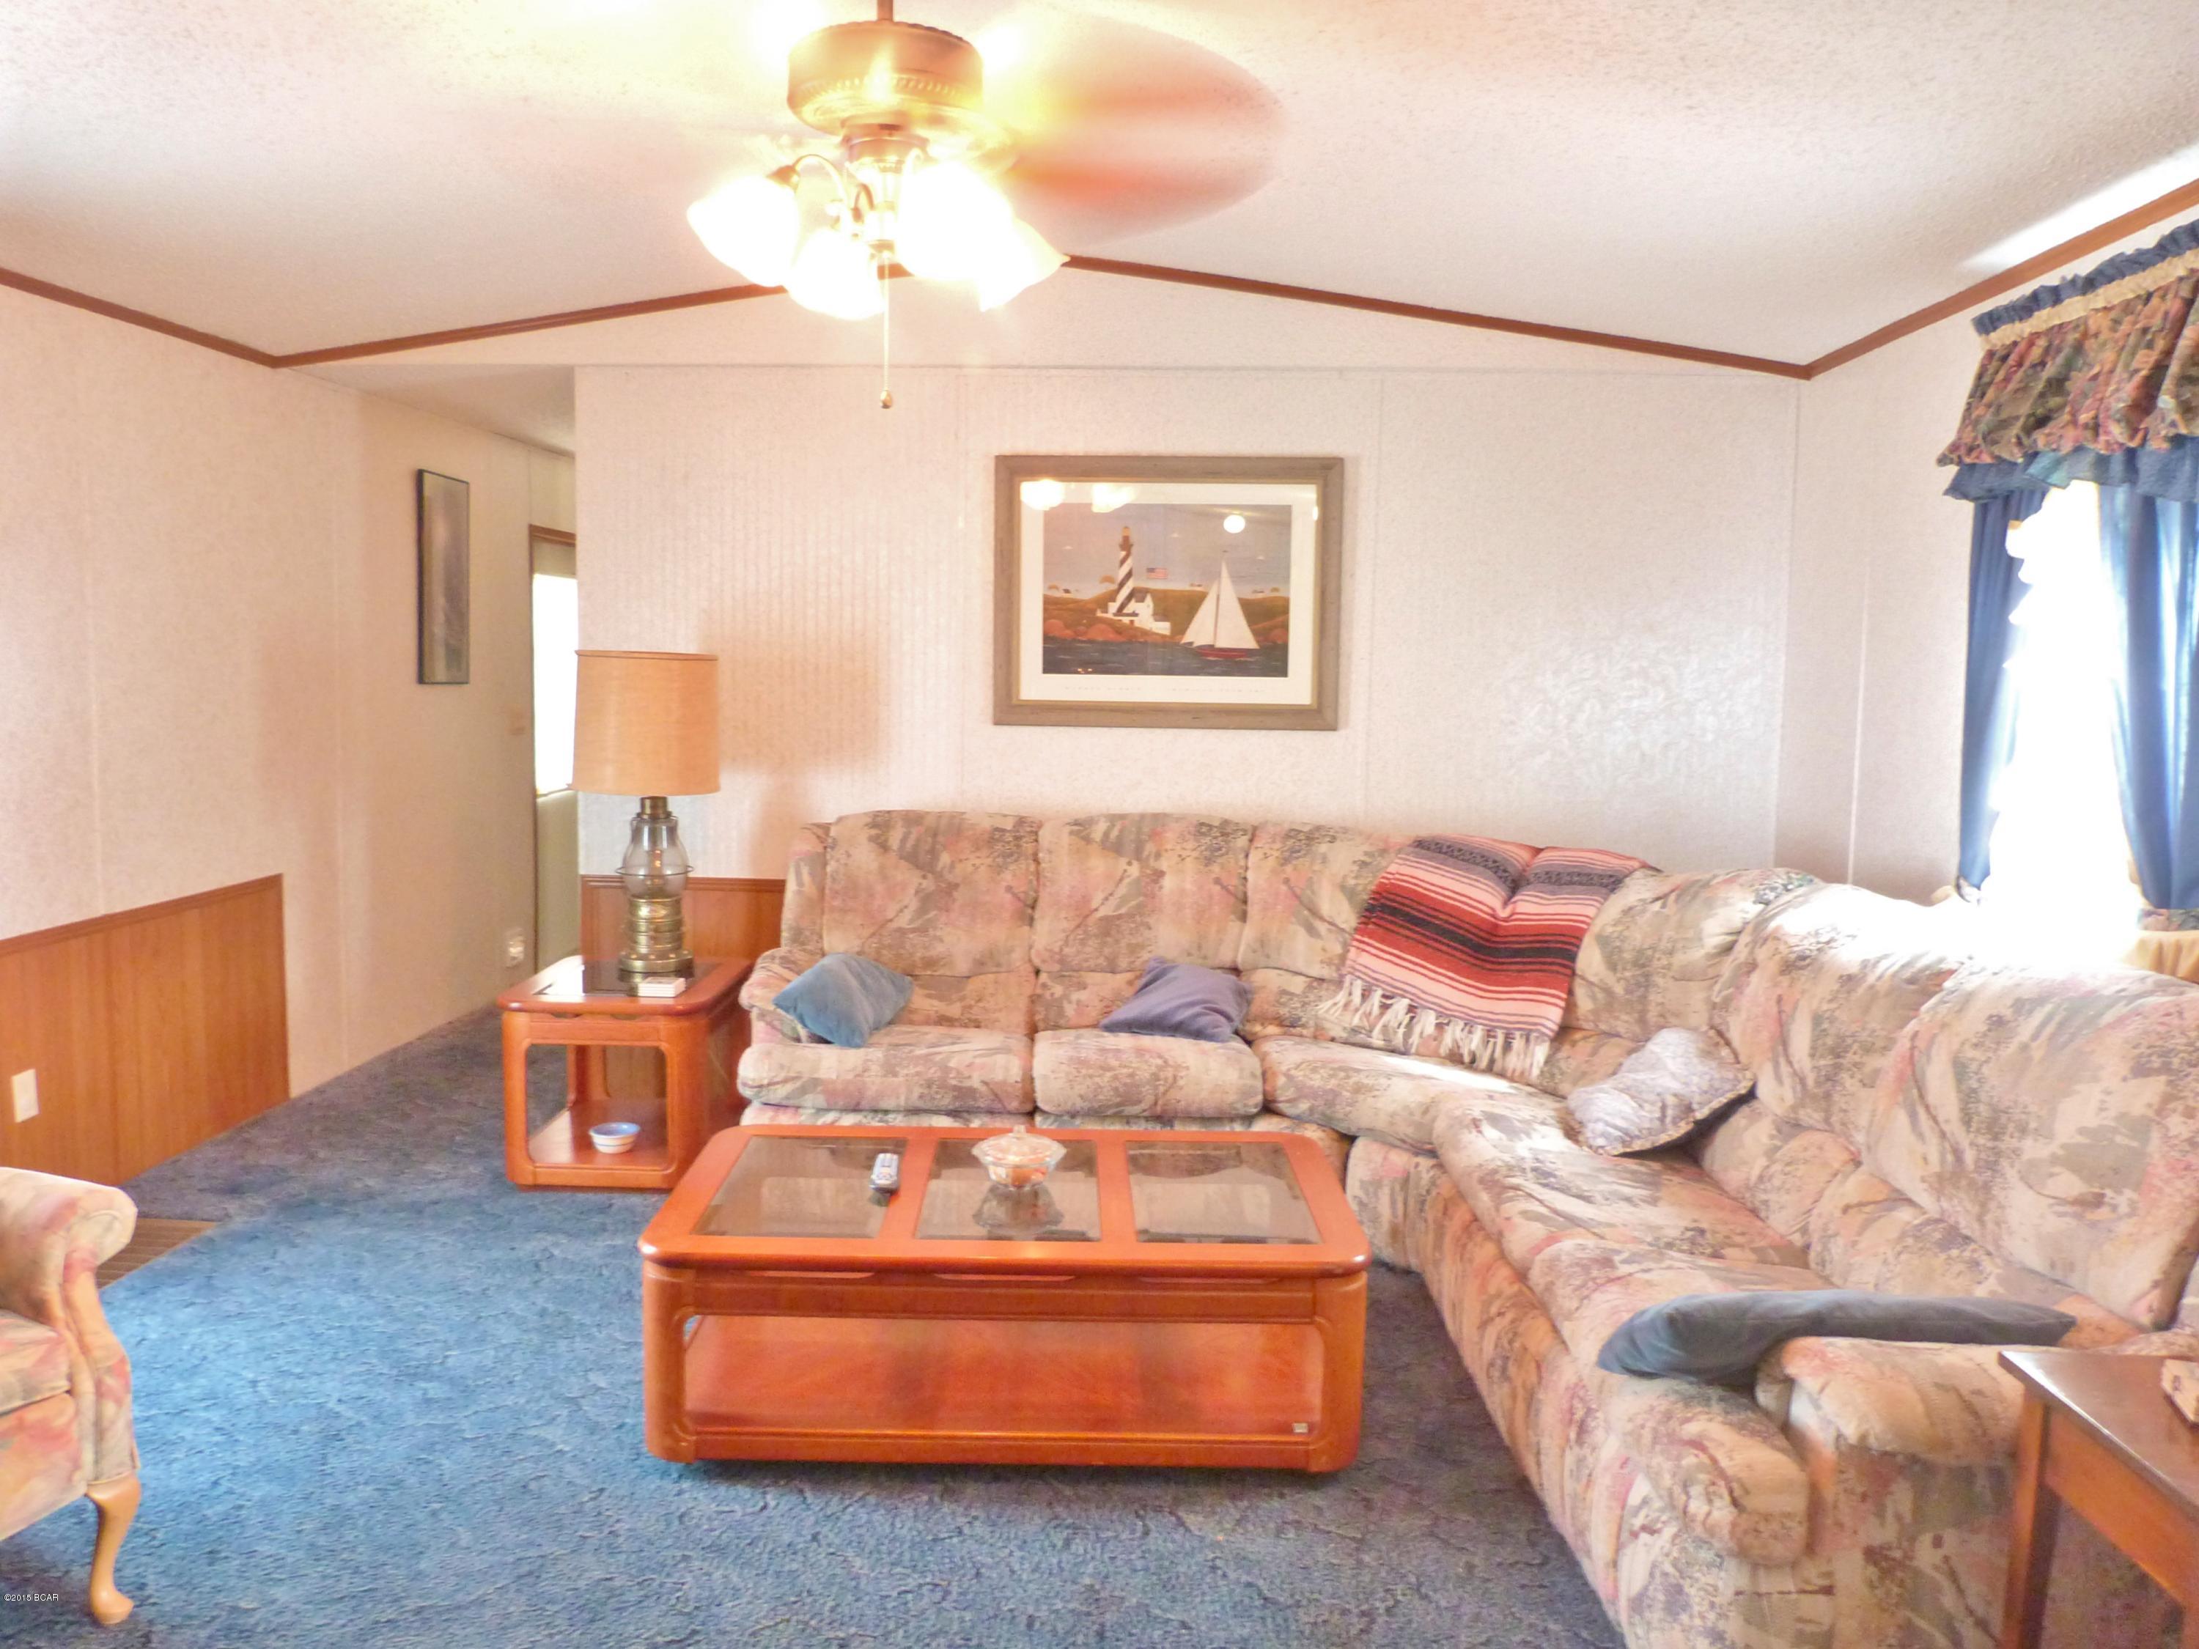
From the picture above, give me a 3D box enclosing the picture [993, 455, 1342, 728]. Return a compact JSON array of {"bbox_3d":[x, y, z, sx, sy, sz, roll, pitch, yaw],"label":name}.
[{"bbox_3d":[0.195,-0.668,4.602,1.001,0.778,0.035,1,6,3],"label":"picture"}]

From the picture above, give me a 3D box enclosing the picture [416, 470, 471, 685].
[{"bbox_3d":[-2.385,-0.889,5.798,0.022,0.751,0.364,1,6,3],"label":"picture"}]

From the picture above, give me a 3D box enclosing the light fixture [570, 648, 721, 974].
[{"bbox_3d":[-1.244,-0.027,4.383,0.424,0.892,0.424,1,6,3],"label":"light fixture"}]

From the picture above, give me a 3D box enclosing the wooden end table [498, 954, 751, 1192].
[{"bbox_3d":[-1.265,0.672,4.360,0.559,0.492,0.639,1,6,1],"label":"wooden end table"}]

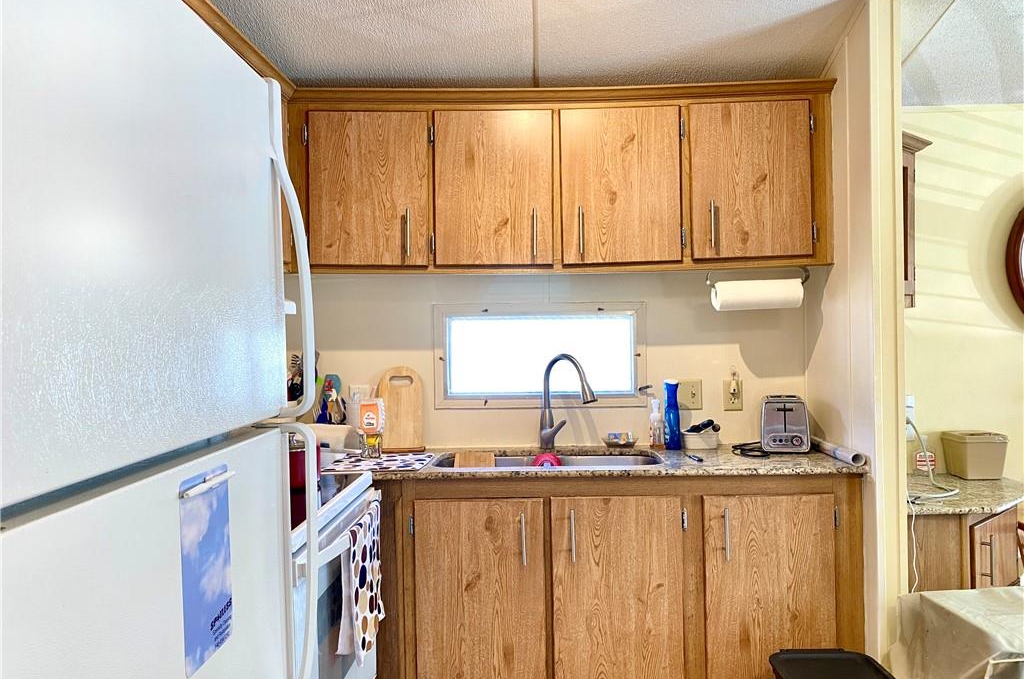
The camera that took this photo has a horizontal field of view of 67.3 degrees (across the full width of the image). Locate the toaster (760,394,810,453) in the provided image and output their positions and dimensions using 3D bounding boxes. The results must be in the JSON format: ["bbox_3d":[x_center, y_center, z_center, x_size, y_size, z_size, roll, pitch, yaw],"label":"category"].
[{"bbox_3d":[0.996,0.298,2.795,0.172,0.193,0.245,-1,0,20],"label":"toaster"}]

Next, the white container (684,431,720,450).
[{"bbox_3d":[0.694,0.368,2.847,0.135,0.066,0.105,-1,0,2],"label":"white container"}]

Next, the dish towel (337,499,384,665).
[{"bbox_3d":[-0.398,0.630,2.076,0.068,0.335,0.375,-1,0,2],"label":"dish towel"}]

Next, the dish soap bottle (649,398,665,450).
[{"bbox_3d":[0.527,0.311,2.817,0.056,0.186,0.054,-1,0,19],"label":"dish soap bottle"}]

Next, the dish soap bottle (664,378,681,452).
[{"bbox_3d":[0.587,0.271,2.827,0.057,0.260,0.058,-1,0,39],"label":"dish soap bottle"}]

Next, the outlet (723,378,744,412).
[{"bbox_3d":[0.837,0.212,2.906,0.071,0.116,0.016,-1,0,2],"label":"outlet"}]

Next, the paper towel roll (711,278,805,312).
[{"bbox_3d":[0.836,-0.153,2.618,0.282,0.102,0.102,-2,0,2],"label":"paper towel roll"}]

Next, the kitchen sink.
[{"bbox_3d":[0.123,0.515,2.654,0.787,0.200,0.367,-1,0,2],"label":"kitchen sink"}]

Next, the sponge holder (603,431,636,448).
[{"bbox_3d":[0.404,0.378,2.877,0.132,0.055,0.090,-1,0,2],"label":"sponge holder"}]

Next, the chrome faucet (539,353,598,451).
[{"bbox_3d":[0.200,0.229,2.839,0.235,0.362,0.100,-1,0,44],"label":"chrome faucet"}]

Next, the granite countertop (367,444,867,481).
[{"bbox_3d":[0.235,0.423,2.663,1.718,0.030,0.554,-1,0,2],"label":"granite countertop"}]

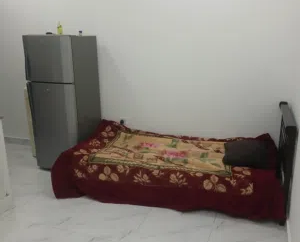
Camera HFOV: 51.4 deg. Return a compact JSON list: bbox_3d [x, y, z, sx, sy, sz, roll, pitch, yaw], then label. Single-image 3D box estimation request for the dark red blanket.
[{"bbox_3d":[0.250,0.430,3.378,2.147,0.511,1.186,4,16,19],"label":"dark red blanket"}]

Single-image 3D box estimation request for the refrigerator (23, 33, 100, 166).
[{"bbox_3d":[-1.028,-0.219,3.841,0.628,1.596,0.581,4,16,19],"label":"refrigerator"}]

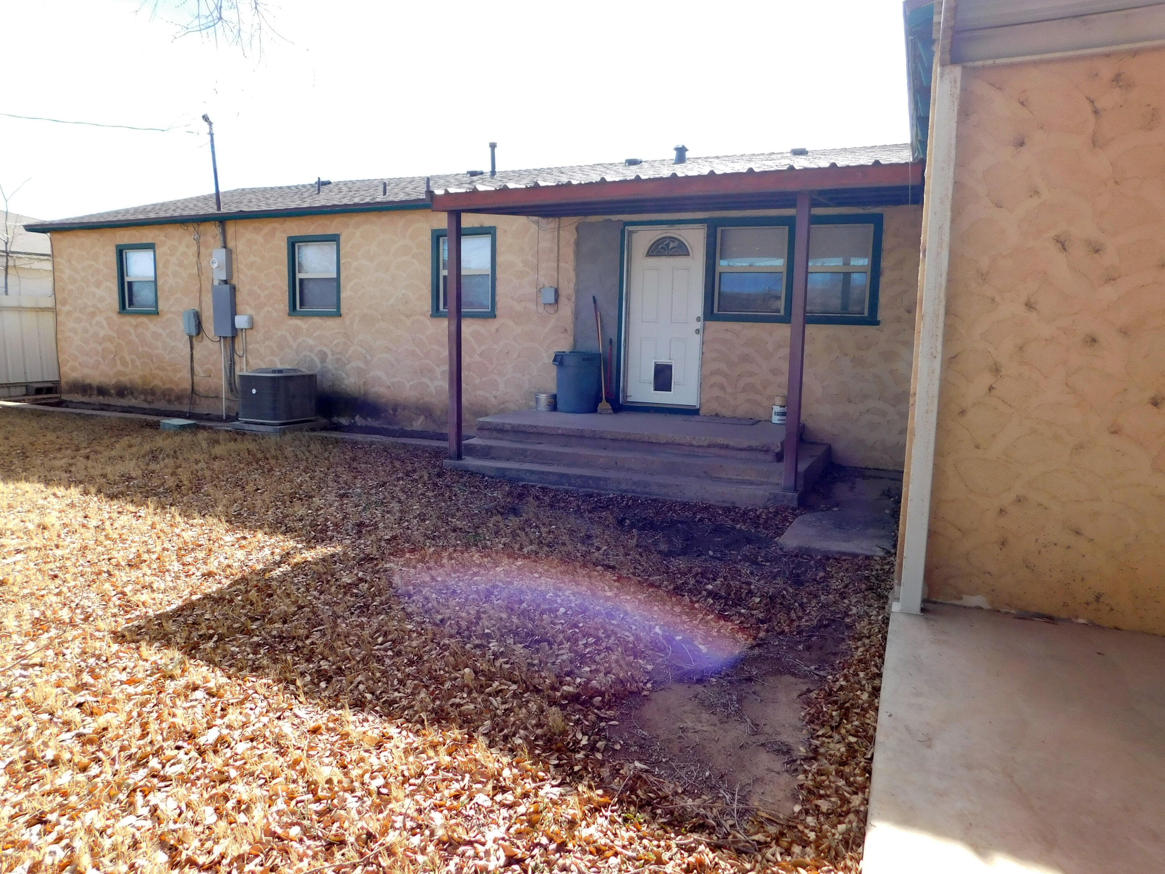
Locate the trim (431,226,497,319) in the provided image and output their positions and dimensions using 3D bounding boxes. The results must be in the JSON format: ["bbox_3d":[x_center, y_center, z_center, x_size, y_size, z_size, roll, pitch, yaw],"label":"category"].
[{"bbox_3d":[-1.526,-2.125,10.074,0.980,1.145,0.100,4,8,23],"label":"trim"}]

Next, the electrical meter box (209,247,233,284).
[{"bbox_3d":[-5.446,-2.594,11.622,0.270,0.465,0.220,4,8,23],"label":"electrical meter box"}]

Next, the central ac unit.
[{"bbox_3d":[-4.142,-0.574,10.524,0.720,0.715,0.730,4,8,23],"label":"central ac unit"}]

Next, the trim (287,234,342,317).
[{"bbox_3d":[-3.795,-2.288,11.059,0.980,1.140,0.100,4,8,23],"label":"trim"}]

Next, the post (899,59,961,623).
[{"bbox_3d":[1.589,-0.391,3.537,0.090,2.454,0.090,4,8,23],"label":"post"}]

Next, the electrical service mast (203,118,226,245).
[{"bbox_3d":[-5.455,-3.780,11.469,0.180,1.892,0.160,0,9,24],"label":"electrical service mast"}]

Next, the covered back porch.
[{"bbox_3d":[0.983,-1.077,7.759,4.350,2.860,2.390,4,8,23],"label":"covered back porch"}]

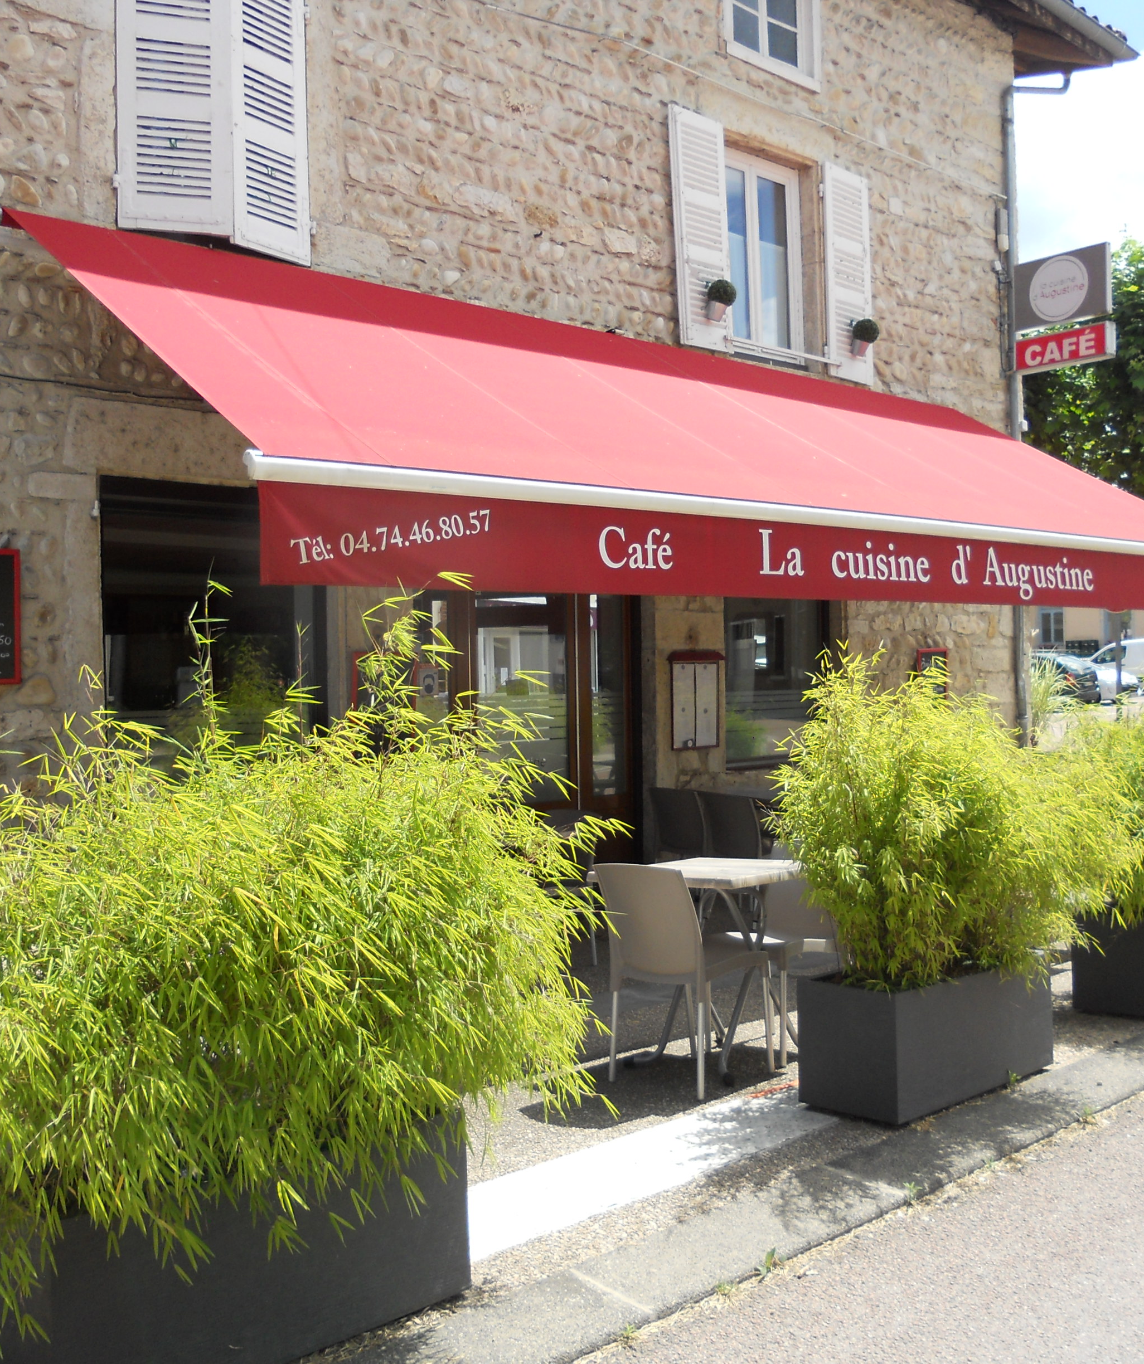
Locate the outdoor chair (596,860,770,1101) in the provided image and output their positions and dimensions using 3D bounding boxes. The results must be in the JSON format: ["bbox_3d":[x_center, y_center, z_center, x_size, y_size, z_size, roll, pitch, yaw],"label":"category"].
[{"bbox_3d":[0.433,1.072,5.321,0.460,0.820,0.560,-1,0,41],"label":"outdoor chair"}]

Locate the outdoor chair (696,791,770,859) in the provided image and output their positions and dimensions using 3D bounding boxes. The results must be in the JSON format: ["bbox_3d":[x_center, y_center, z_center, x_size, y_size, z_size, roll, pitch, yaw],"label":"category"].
[{"bbox_3d":[1.093,1.048,8.014,0.560,0.840,0.490,-1,0,-33],"label":"outdoor chair"}]

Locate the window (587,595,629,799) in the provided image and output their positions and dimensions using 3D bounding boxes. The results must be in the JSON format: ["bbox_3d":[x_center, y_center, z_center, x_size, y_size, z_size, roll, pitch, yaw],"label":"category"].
[{"bbox_3d":[0.259,0.006,10.286,0.400,1.620,0.060,-1,0,-42],"label":"window"}]

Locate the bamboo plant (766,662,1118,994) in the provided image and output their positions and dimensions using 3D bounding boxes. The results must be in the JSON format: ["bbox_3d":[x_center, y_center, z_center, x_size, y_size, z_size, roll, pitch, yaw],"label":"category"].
[{"bbox_3d":[1.386,0.472,5.291,1.300,1.180,0.720,-1,0,-42],"label":"bamboo plant"}]

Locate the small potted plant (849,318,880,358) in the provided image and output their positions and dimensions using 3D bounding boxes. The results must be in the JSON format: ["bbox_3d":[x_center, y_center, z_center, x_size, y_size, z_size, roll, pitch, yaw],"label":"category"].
[{"bbox_3d":[2.430,-2.848,11.750,0.220,0.320,0.220,-1,0,0],"label":"small potted plant"}]

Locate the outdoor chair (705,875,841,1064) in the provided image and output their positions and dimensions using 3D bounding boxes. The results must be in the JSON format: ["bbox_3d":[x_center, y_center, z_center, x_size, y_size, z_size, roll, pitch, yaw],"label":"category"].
[{"bbox_3d":[0.841,1.072,5.783,0.460,0.830,0.520,-1,0,43],"label":"outdoor chair"}]

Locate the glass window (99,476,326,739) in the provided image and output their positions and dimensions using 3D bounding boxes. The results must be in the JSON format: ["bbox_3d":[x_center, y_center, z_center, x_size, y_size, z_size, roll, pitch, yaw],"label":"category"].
[{"bbox_3d":[-1.999,-0.210,7.958,1.380,1.760,0.120,-1,0,-43],"label":"glass window"}]

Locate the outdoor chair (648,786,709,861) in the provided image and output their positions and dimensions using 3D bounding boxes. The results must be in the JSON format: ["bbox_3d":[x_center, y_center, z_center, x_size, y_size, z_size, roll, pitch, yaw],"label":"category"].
[{"bbox_3d":[0.834,1.054,8.498,0.560,0.840,0.490,-1,0,-33],"label":"outdoor chair"}]

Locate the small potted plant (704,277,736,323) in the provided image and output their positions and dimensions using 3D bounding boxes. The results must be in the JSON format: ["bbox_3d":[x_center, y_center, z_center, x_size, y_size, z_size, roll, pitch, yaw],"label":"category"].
[{"bbox_3d":[1.101,-2.852,10.565,0.220,0.320,0.220,-1,0,0],"label":"small potted plant"}]

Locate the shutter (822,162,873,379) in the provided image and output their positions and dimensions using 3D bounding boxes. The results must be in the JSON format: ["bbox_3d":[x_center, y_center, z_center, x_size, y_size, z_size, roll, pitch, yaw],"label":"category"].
[{"bbox_3d":[2.329,-3.424,11.860,0.590,1.740,0.060,-1,0,-42],"label":"shutter"}]

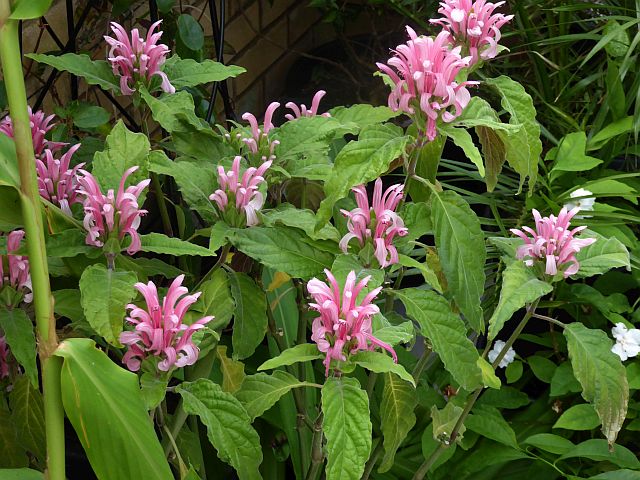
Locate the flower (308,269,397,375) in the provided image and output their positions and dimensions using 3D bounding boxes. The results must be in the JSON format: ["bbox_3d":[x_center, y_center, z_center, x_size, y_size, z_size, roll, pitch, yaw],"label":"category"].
[{"bbox_3d":[0.035,0.088,1.830,0.094,0.104,0.090,-2,14,0],"label":"flower"}]

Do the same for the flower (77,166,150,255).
[{"bbox_3d":[-0.258,-0.037,2.100,0.090,0.105,0.088,0,10,0],"label":"flower"}]

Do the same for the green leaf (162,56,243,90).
[{"bbox_3d":[-0.147,-0.211,2.120,0.102,0.018,0.048,6,38,3],"label":"green leaf"}]

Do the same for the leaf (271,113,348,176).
[{"bbox_3d":[-0.013,-0.114,1.970,0.085,0.025,0.080,-19,38,-15],"label":"leaf"}]

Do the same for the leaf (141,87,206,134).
[{"bbox_3d":[-0.175,-0.155,2.030,0.080,0.020,0.050,15,38,14],"label":"leaf"}]

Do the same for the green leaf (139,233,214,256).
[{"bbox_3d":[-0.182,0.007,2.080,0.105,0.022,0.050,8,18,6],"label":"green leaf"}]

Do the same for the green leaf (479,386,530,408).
[{"bbox_3d":[0.241,0.206,2.200,0.066,0.012,0.035,4,30,1],"label":"green leaf"}]

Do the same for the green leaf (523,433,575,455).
[{"bbox_3d":[0.288,0.256,2.120,0.068,0.016,0.038,13,38,2],"label":"green leaf"}]

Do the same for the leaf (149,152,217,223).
[{"bbox_3d":[-0.160,-0.065,2.020,0.100,0.022,0.052,43,49,2],"label":"leaf"}]

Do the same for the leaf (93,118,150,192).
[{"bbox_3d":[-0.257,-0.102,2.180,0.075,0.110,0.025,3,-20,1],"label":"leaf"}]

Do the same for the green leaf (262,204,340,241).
[{"bbox_3d":[-0.022,-0.021,1.980,0.090,0.020,0.044,22,35,5],"label":"green leaf"}]

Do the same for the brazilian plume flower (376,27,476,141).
[{"bbox_3d":[0.117,-0.174,1.860,0.108,0.113,0.102,-1,14,0],"label":"brazilian plume flower"}]

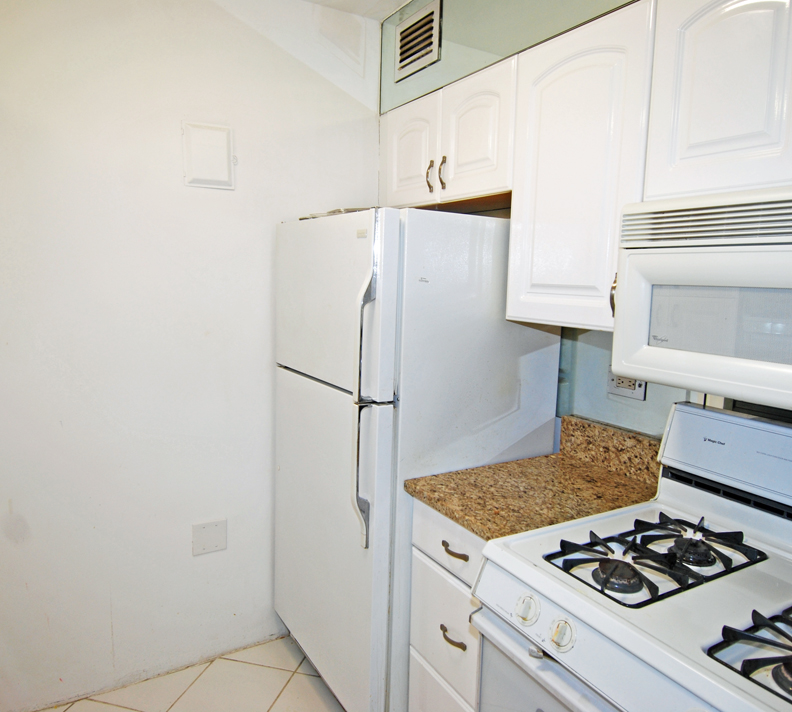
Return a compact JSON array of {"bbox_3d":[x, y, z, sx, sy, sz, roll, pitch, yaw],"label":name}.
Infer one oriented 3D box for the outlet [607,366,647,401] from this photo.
[{"bbox_3d":[0.718,0.084,1.733,0.012,0.087,0.131,-3,9,-31],"label":"outlet"}]

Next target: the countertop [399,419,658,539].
[{"bbox_3d":[0.427,0.322,1.600,0.672,0.156,0.435,-3,9,-31],"label":"countertop"}]

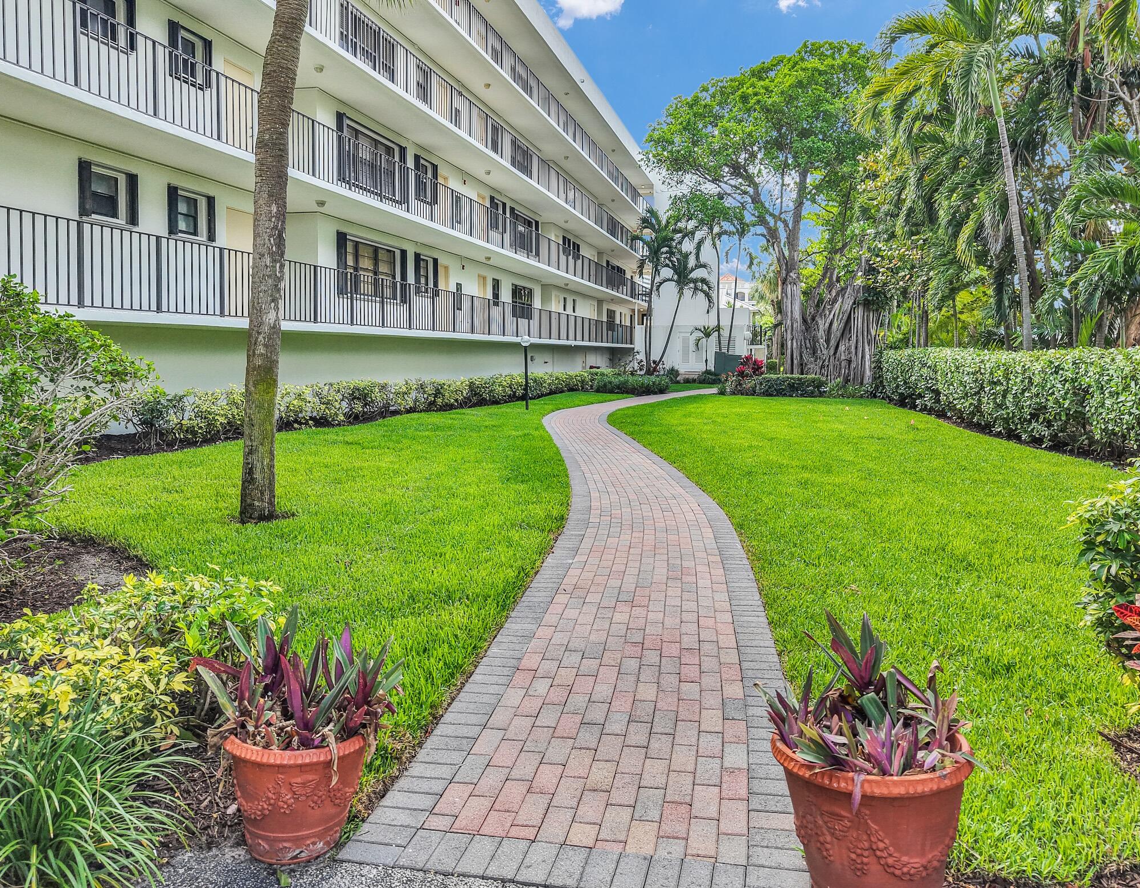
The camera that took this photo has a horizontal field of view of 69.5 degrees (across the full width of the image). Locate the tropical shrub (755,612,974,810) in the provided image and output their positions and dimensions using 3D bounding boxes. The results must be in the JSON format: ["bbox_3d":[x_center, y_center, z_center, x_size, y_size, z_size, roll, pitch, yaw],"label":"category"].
[{"bbox_3d":[0.845,0.711,2.366,0.570,0.420,0.560,2,6,20],"label":"tropical shrub"}]

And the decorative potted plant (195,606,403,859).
[{"bbox_3d":[-0.870,0.894,2.636,0.610,0.760,0.580,-2,6,-19],"label":"decorative potted plant"}]

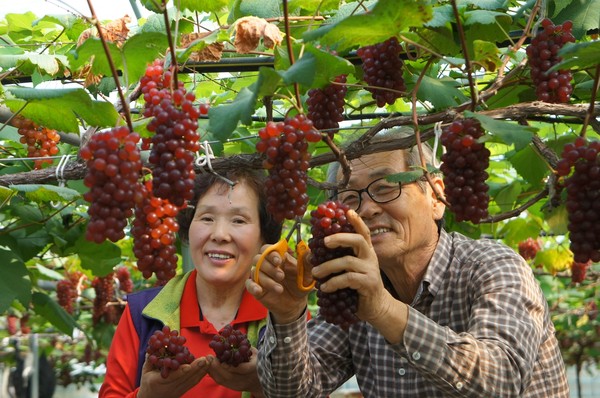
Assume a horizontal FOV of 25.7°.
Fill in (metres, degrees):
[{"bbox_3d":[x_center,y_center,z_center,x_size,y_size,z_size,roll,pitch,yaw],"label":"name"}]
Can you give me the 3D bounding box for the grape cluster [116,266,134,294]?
[{"bbox_3d":[-0.730,0.341,5.500,0.076,0.118,0.073,0,-7,0],"label":"grape cluster"}]

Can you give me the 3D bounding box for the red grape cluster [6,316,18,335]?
[{"bbox_3d":[-1.968,0.859,9.000,0.082,0.140,0.080,0,-7,0],"label":"red grape cluster"}]

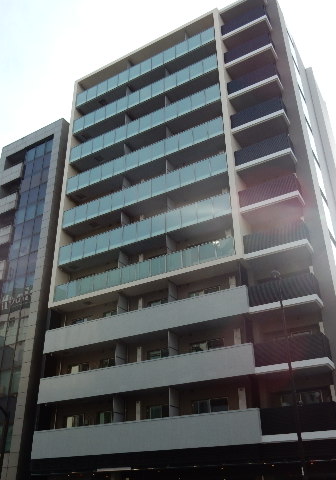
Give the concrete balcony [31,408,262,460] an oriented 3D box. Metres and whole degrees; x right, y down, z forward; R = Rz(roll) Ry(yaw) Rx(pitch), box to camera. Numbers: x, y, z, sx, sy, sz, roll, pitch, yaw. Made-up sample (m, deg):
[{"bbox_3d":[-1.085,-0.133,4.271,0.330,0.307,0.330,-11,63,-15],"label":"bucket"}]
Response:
[{"bbox_3d":[-1.435,9.958,23.227,13.340,1.395,1.247,-16,-33,26],"label":"concrete balcony"}]

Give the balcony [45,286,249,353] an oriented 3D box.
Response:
[{"bbox_3d":[-1.503,4.889,26.046,13.340,1.395,1.247,-16,-33,26],"label":"balcony"}]

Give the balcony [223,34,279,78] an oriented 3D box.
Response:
[{"bbox_3d":[5.384,-11.922,30.106,3.108,1.344,1.254,-16,-33,26],"label":"balcony"}]

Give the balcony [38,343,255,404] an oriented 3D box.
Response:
[{"bbox_3d":[-1.469,7.423,24.637,13.340,1.395,1.247,-16,-33,26],"label":"balcony"}]

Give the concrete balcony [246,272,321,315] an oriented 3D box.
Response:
[{"bbox_3d":[5.778,2.803,22.707,3.350,1.450,1.244,-16,-33,26],"label":"concrete balcony"}]

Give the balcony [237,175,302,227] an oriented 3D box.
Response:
[{"bbox_3d":[5.710,-2.265,25.526,3.350,1.450,1.244,-16,-33,26],"label":"balcony"}]

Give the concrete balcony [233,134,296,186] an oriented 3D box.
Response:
[{"bbox_3d":[5.676,-4.799,26.935,3.350,1.450,1.244,-16,-33,26],"label":"concrete balcony"}]

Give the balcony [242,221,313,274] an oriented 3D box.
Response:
[{"bbox_3d":[5.526,0.282,23.247,3.108,1.344,1.254,-16,-33,26],"label":"balcony"}]

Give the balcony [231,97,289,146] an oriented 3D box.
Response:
[{"bbox_3d":[5.441,-7.041,27.363,3.108,1.344,1.254,-16,-33,26],"label":"balcony"}]

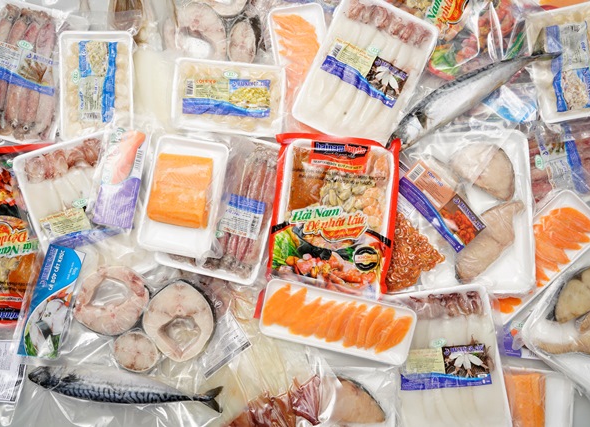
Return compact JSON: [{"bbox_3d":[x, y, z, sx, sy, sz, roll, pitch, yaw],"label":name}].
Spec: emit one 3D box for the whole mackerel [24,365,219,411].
[{"bbox_3d":[-0.274,0.281,0.892,0.322,0.045,0.057,6,83,2],"label":"whole mackerel"}]

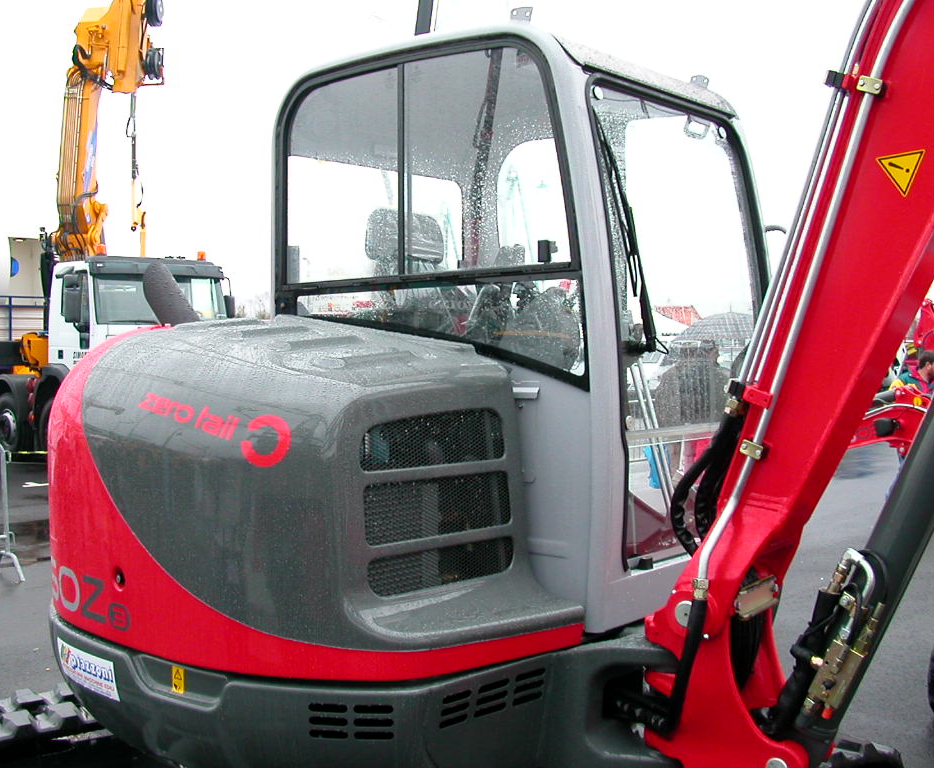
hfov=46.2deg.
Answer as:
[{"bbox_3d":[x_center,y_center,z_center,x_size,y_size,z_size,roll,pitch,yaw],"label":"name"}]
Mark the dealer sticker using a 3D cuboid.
[{"bbox_3d":[-1.071,0.810,3.100,0.015,0.130,0.320,-18,13,-41],"label":"dealer sticker"}]

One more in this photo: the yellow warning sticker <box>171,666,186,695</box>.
[{"bbox_3d":[-0.743,0.763,2.820,0.052,0.070,0.005,1,2,36],"label":"yellow warning sticker"}]

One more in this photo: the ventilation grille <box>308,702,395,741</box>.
[{"bbox_3d":[-0.281,0.822,2.665,0.213,0.097,0.020,0,12,3],"label":"ventilation grille"}]

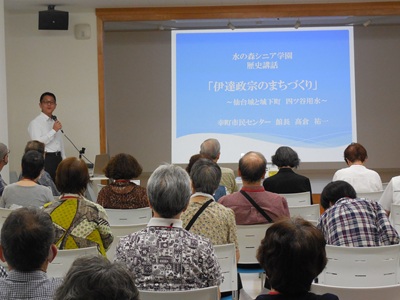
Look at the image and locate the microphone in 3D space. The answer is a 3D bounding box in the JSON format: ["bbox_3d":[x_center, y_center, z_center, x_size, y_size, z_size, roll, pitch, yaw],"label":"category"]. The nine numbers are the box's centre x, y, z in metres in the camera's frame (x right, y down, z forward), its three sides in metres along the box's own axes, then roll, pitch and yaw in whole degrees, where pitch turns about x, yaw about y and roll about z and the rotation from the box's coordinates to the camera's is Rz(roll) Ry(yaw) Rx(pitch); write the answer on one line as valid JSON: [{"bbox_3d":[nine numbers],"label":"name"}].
[{"bbox_3d":[-1.368,-0.248,9.020,0.050,0.220,0.050,-15,-29,-30],"label":"microphone"}]

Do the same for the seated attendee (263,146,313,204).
[{"bbox_3d":[0.786,0.564,8.274,0.460,1.197,0.750,-1,2,3],"label":"seated attendee"}]

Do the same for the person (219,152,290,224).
[{"bbox_3d":[0.385,0.627,6.375,0.500,1.246,0.750,-1,2,2],"label":"person"}]

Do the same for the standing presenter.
[{"bbox_3d":[-1.487,0.306,9.236,0.450,1.745,0.340,-3,3,-37],"label":"standing presenter"}]

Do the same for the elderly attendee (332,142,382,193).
[{"bbox_3d":[1.445,0.534,8.524,0.460,1.203,0.750,-2,2,-2],"label":"elderly attendee"}]

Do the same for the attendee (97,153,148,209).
[{"bbox_3d":[-0.586,0.628,7.325,0.440,1.215,0.750,-1,2,5],"label":"attendee"}]

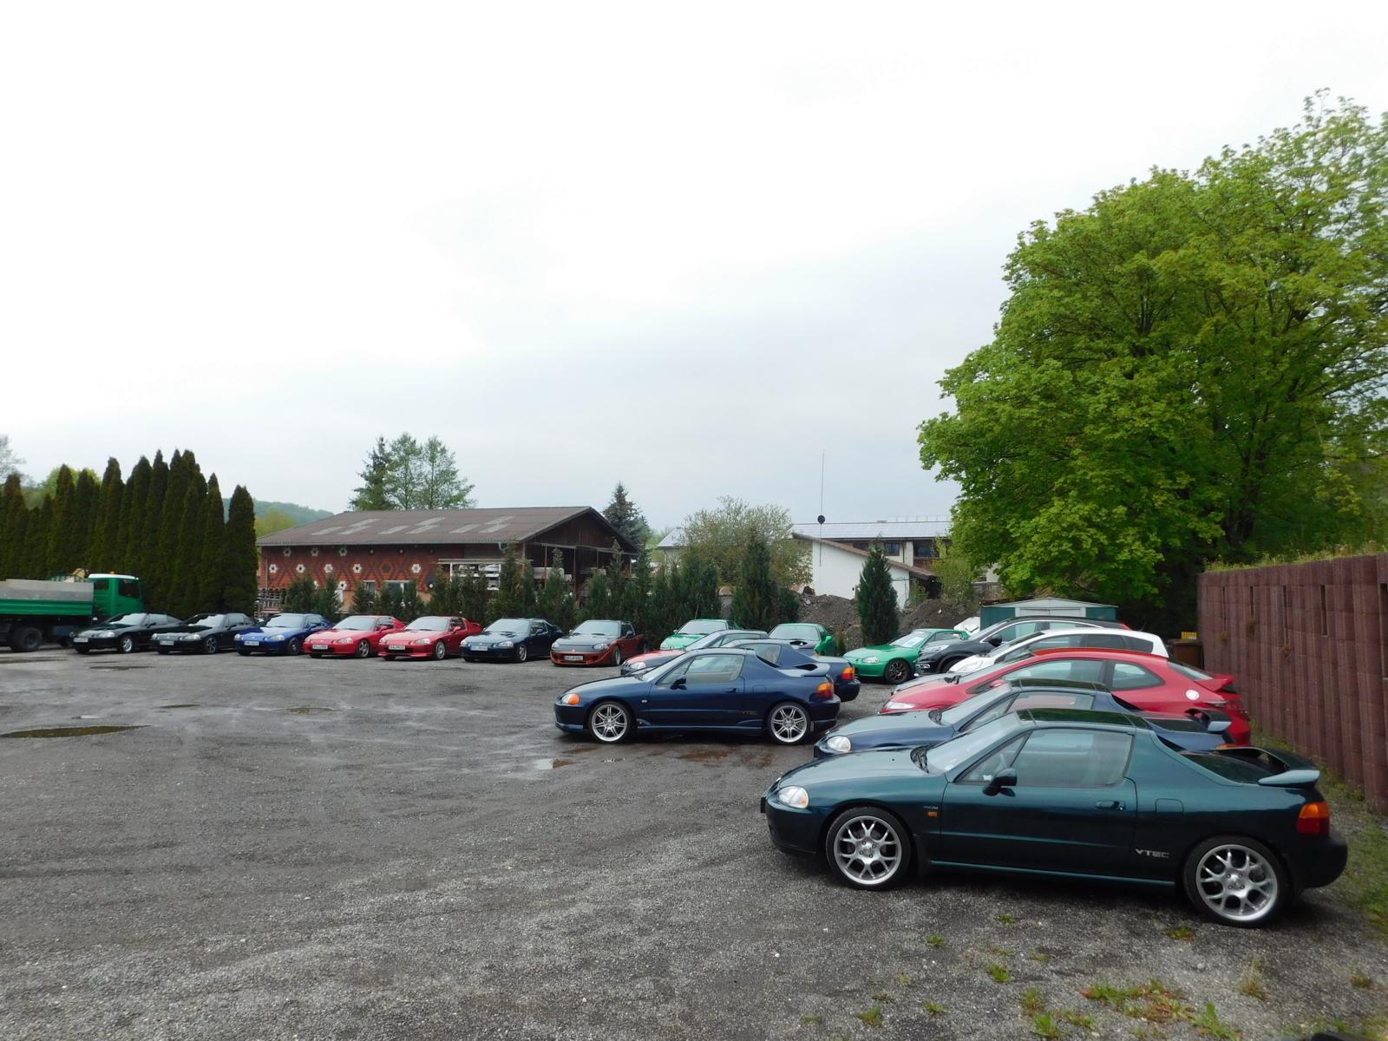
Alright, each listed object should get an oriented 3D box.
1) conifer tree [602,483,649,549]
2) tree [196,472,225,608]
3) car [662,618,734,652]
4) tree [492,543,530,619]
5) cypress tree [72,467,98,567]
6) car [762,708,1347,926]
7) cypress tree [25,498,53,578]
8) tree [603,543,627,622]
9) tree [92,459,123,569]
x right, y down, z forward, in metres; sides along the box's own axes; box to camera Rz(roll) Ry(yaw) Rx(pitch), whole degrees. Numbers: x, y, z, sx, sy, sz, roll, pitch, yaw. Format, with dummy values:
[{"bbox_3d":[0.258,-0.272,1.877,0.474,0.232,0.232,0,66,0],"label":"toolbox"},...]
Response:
[{"bbox_3d":[-4.407,1.822,64.018,3.800,9.000,3.800,1,-4,-4],"label":"conifer tree"},{"bbox_3d":[-19.518,1.497,40.712,1.140,6.620,1.140,2,-4,-26],"label":"tree"},{"bbox_3d":[0.420,3.280,27.187,1.710,1.240,4.000,-1,-4,16],"label":"car"},{"bbox_3d":[-6.033,2.527,33.115,1.250,3.580,1.250,1,-4,-10],"label":"tree"},{"bbox_3d":[-23.221,1.366,38.287,1.050,6.500,1.050,3,-5,-31],"label":"cypress tree"},{"bbox_3d":[2.570,2.070,7.630,4.000,1.230,1.720,-1,-4,15],"label":"car"},{"bbox_3d":[-28.423,2.019,43.691,1.270,5.960,1.270,2,-4,-33],"label":"cypress tree"},{"bbox_3d":[-2.626,2.536,33.102,0.950,3.750,0.950,1,-4,-4],"label":"tree"},{"bbox_3d":[-21.933,1.125,37.499,1.200,6.700,1.200,3,-4,-30],"label":"tree"}]

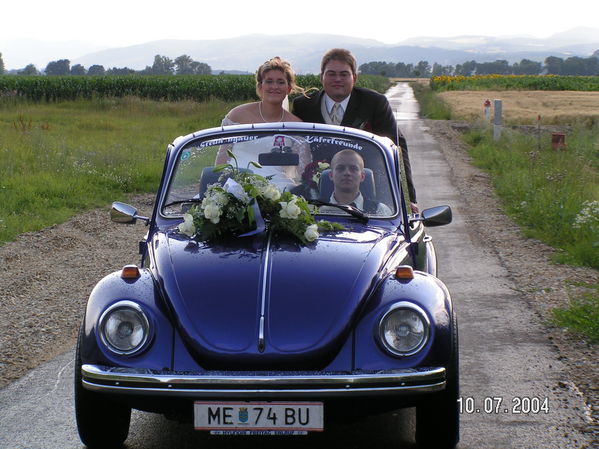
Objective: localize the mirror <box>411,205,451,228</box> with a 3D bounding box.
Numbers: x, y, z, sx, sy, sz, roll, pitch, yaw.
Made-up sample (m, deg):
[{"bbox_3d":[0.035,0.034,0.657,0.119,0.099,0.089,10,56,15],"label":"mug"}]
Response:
[{"bbox_3d":[0.621,-0.042,9.280,0.195,0.105,0.100,0,4,3],"label":"mirror"}]

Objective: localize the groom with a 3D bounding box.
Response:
[{"bbox_3d":[0.284,-0.209,10.580,0.650,1.420,0.580,0,4,3],"label":"groom"}]

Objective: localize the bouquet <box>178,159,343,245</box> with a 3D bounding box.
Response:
[{"bbox_3d":[-0.177,-0.096,8.970,0.740,0.370,0.380,0,4,3],"label":"bouquet"}]

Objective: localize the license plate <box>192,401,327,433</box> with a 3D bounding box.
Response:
[{"bbox_3d":[-0.161,0.773,7.920,0.525,0.127,0.025,0,4,3],"label":"license plate"}]

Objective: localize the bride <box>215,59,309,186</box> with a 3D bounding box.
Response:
[{"bbox_3d":[-0.194,-0.204,10.600,0.560,1.400,0.500,0,4,3],"label":"bride"}]

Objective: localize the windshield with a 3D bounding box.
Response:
[{"bbox_3d":[-0.095,-0.239,9.320,1.100,0.460,0.090,0,-24,3],"label":"windshield"}]

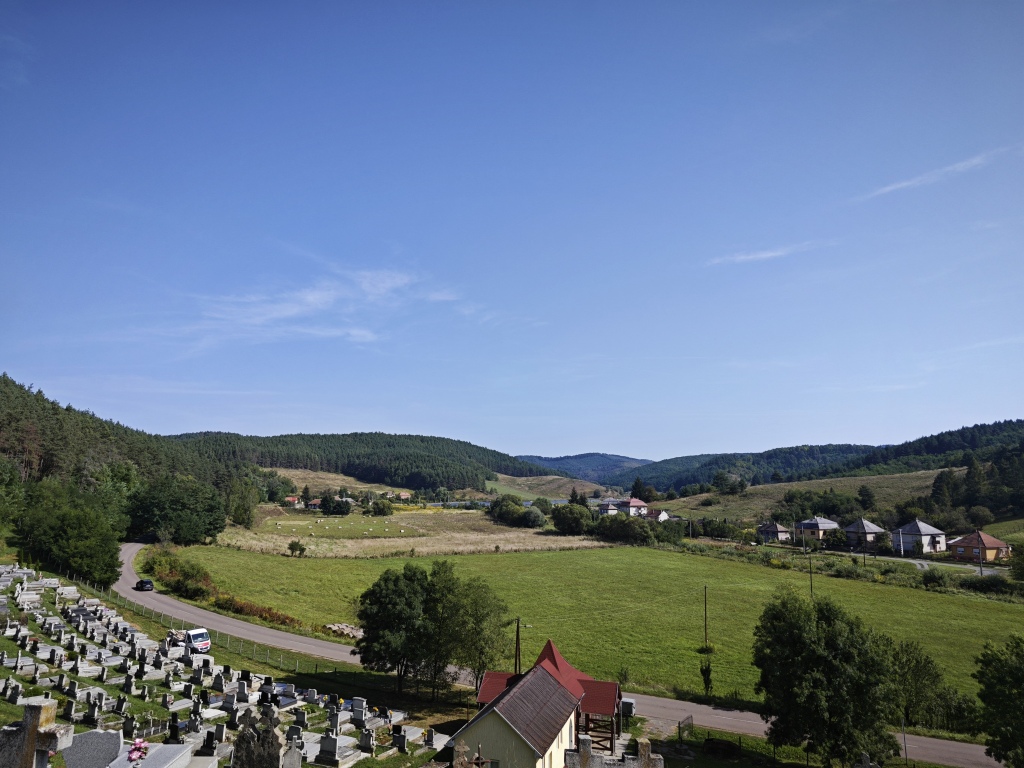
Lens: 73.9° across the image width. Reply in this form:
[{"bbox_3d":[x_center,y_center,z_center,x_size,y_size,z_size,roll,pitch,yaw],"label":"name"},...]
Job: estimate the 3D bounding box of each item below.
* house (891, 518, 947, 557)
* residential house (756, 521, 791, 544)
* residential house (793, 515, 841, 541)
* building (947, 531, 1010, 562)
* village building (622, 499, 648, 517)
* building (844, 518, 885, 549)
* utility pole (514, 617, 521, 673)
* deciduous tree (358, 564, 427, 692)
[{"bbox_3d":[116.785,43.498,195.877,9.684,9.222,9.393,3,-8,-23],"label":"house"},{"bbox_3d":[94.028,52.759,243.478,6.549,6.637,9.703,3,-8,-23],"label":"residential house"},{"bbox_3d":[102.221,49.024,228.124,9.045,8.717,10.176,3,-8,-23],"label":"residential house"},{"bbox_3d":[123.450,42.531,180.117,9.348,7.088,9.259,3,-8,-23],"label":"building"},{"bbox_3d":[58.792,60.008,328.408,9.823,9.366,8.841,3,-8,-23],"label":"village building"},{"bbox_3d":[108.988,46.361,211.264,7.847,8.726,7.847,3,-8,-23],"label":"building"},{"bbox_3d":[0.491,24.091,59.150,0.550,7.490,0.300,0,-8,0],"label":"utility pole"},{"bbox_3d":[-10.885,22.200,62.239,7.000,11.450,7.000,0,-8,0],"label":"deciduous tree"}]

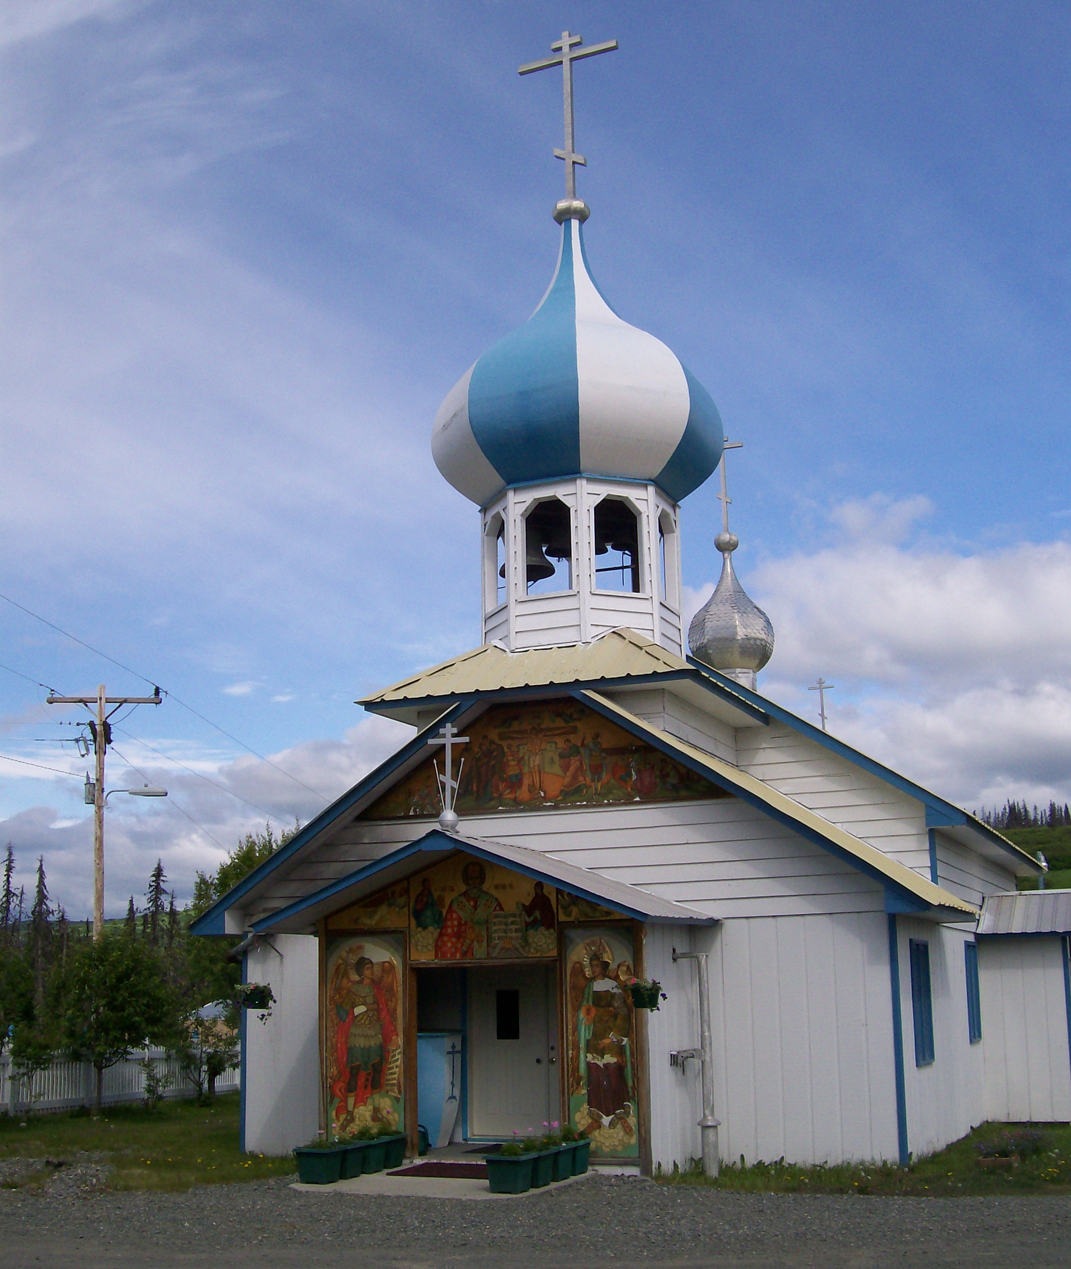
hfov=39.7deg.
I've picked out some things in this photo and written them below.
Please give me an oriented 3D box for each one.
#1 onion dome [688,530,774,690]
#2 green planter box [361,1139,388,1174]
[{"bbox_3d":[3.293,-0.402,25.082,1.440,2.720,1.440,-7,-14,22],"label":"onion dome"},{"bbox_3d":[-1.733,5.337,15.211,0.400,0.310,0.430,-6,-14,22],"label":"green planter box"}]

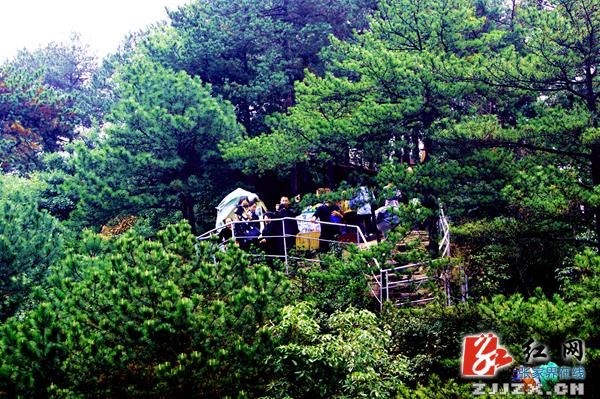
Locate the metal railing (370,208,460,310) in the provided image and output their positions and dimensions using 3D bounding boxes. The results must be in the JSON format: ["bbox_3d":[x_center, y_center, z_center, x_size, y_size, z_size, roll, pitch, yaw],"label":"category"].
[{"bbox_3d":[2.538,1.318,30.000,2.000,2.200,1.800,0,-2,0],"label":"metal railing"}]

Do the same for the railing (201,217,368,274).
[{"bbox_3d":[-0.388,1.032,30.300,3.800,1.300,2.000,0,-2,7],"label":"railing"}]

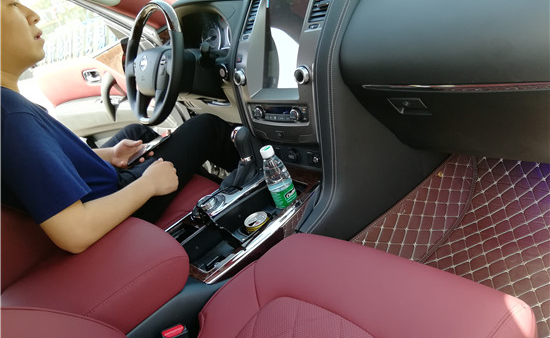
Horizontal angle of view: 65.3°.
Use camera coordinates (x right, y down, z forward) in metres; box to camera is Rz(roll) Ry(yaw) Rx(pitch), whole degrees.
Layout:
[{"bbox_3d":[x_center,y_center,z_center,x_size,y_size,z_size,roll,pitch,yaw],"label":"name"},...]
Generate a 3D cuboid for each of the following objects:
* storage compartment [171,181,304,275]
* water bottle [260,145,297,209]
[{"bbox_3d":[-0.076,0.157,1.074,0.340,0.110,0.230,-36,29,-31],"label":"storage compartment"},{"bbox_3d":[0.018,0.046,1.084,0.064,0.225,0.064,-36,29,-31],"label":"water bottle"}]

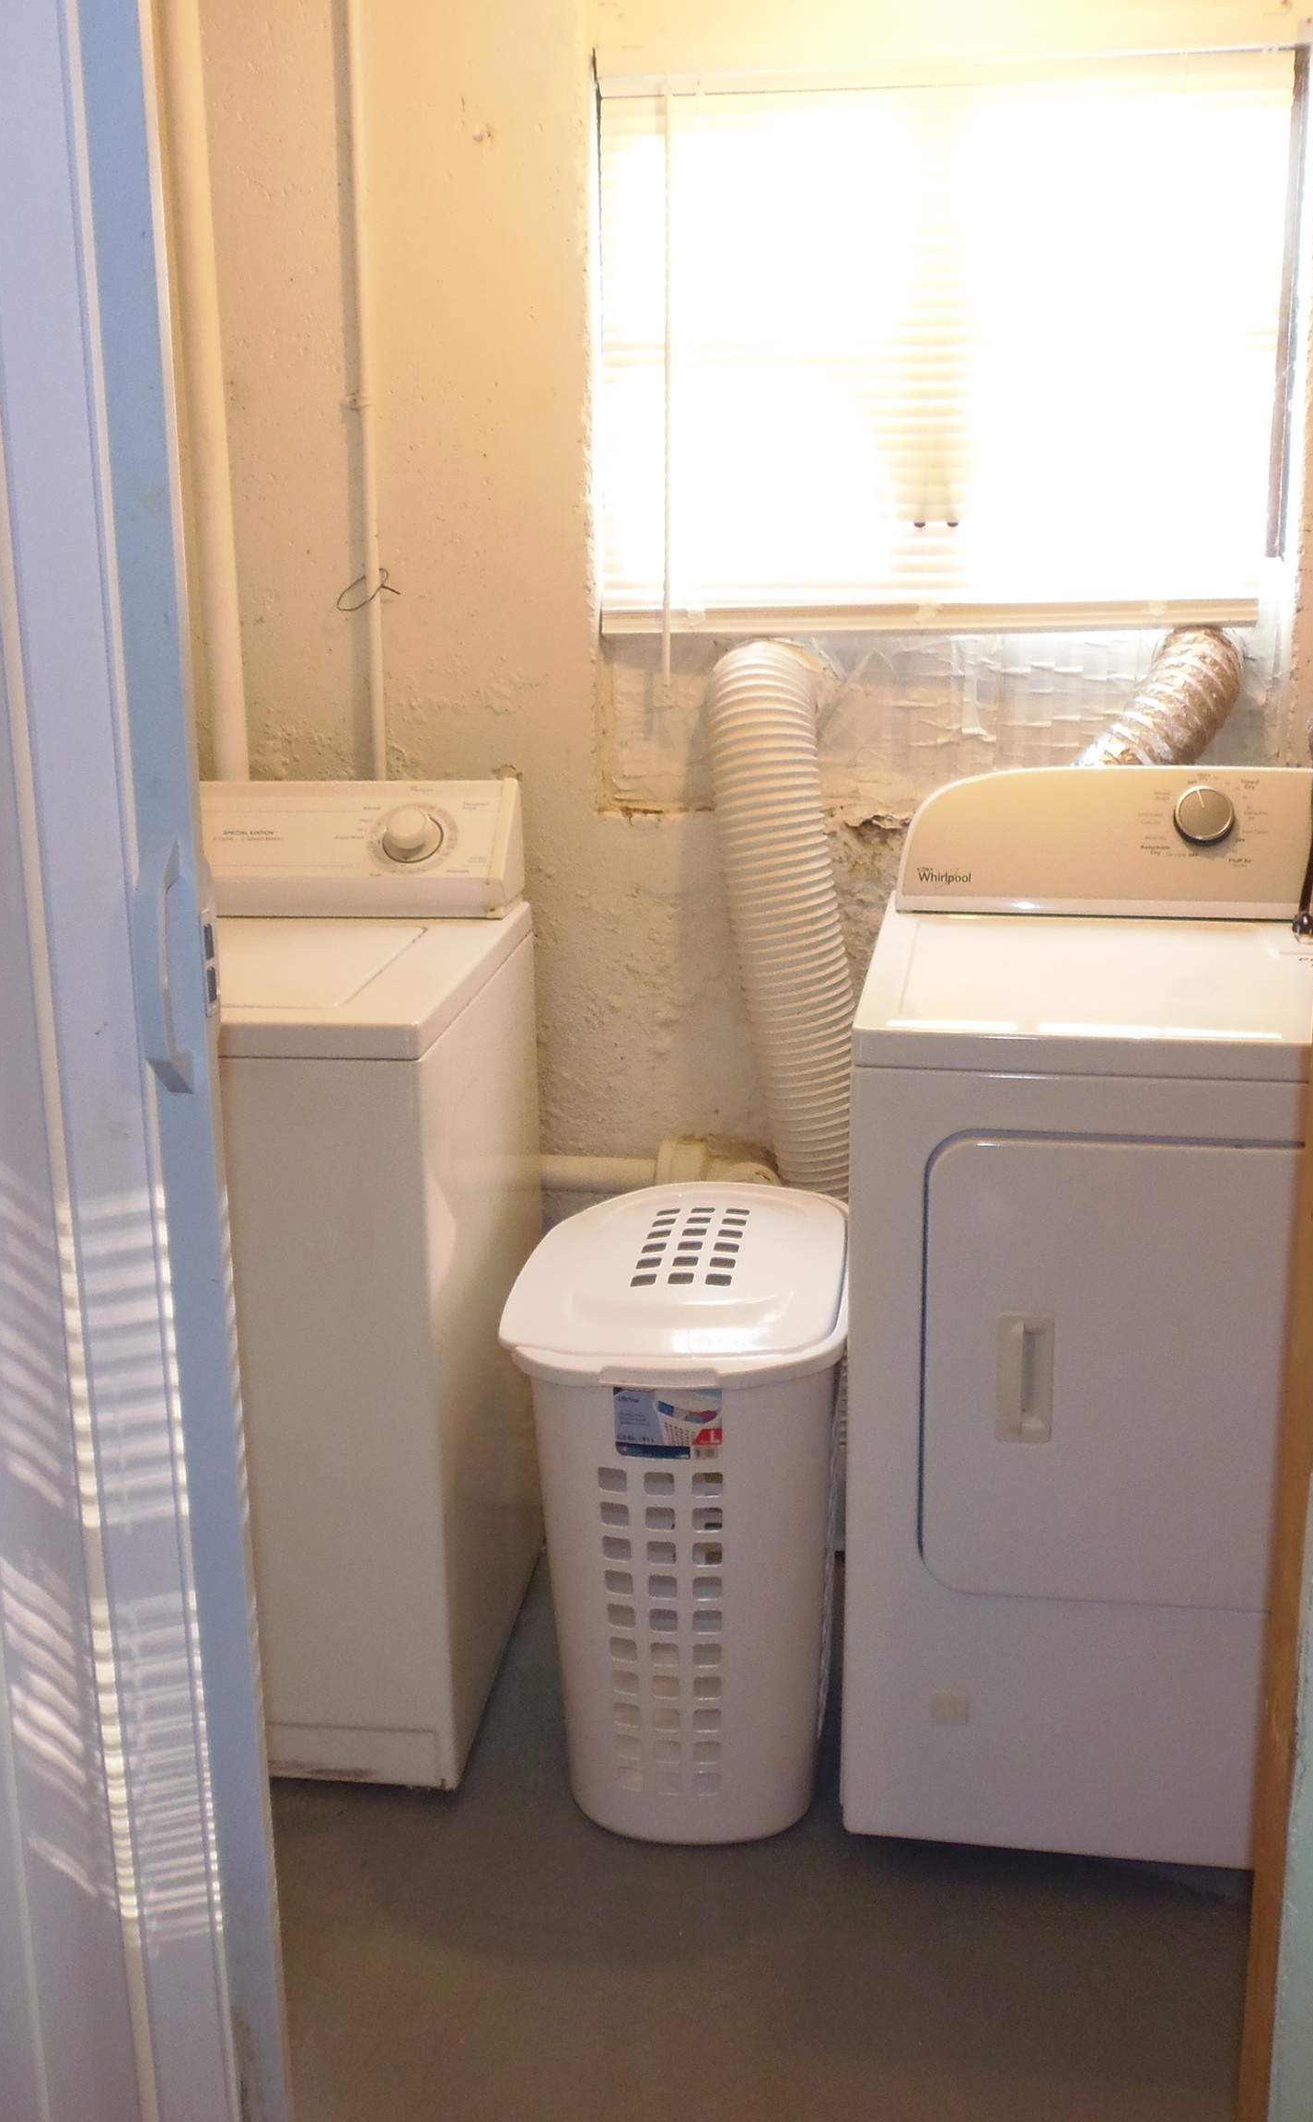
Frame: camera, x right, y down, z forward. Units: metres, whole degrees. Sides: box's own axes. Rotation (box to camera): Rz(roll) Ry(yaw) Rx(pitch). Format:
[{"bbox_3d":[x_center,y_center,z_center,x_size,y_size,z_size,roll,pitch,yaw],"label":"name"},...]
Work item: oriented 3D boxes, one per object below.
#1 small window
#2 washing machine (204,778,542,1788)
[{"bbox_3d":[0.351,-0.895,2.490,0.860,0.675,0.045,2,17,9],"label":"small window"},{"bbox_3d":[-0.526,0.226,2.391,0.670,1.080,0.600,1,16,8],"label":"washing machine"}]

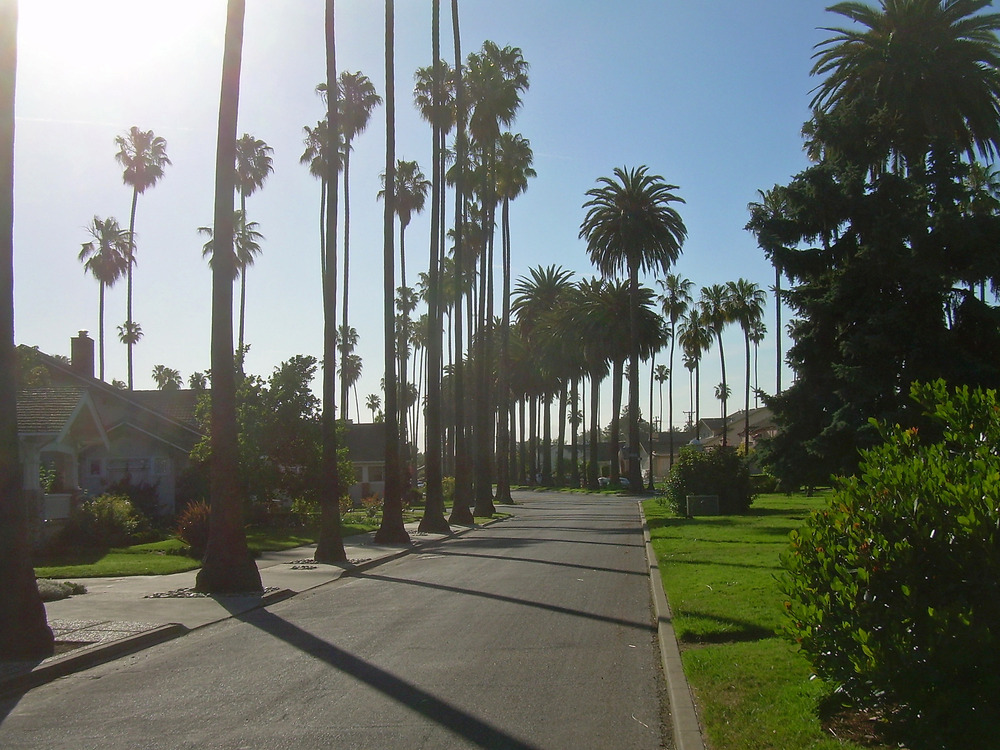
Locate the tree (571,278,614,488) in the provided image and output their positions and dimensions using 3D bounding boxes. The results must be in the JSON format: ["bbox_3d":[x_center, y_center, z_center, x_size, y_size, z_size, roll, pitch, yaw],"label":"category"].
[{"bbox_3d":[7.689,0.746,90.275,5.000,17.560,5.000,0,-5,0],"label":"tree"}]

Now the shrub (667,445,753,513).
[{"bbox_3d":[7.619,3.846,40.117,3.220,2.460,3.000,0,-5,0],"label":"shrub"}]

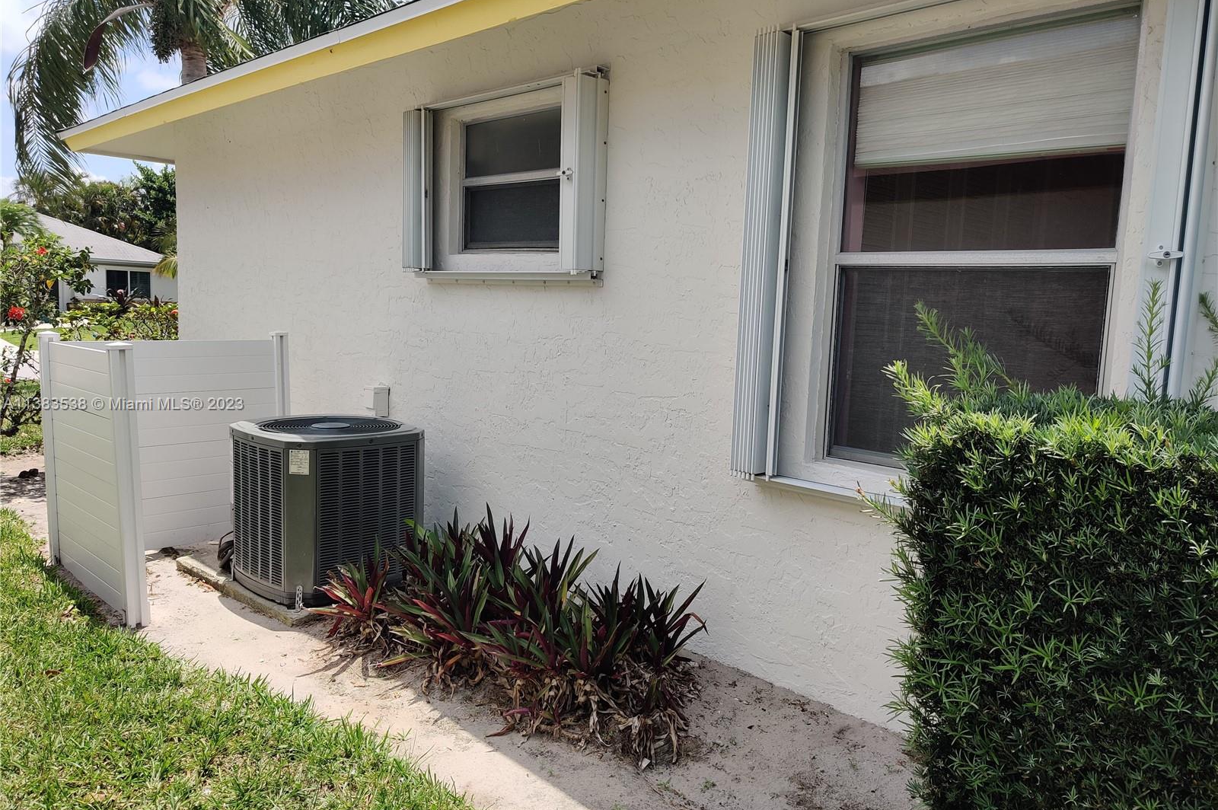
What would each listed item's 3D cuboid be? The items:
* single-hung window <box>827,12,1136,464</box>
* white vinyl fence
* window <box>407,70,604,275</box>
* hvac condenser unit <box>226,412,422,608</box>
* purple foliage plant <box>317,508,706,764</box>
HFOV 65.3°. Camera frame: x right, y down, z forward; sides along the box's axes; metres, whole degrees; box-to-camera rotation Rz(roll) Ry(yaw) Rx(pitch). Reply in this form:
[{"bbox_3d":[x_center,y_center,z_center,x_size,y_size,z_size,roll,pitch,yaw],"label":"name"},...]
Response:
[{"bbox_3d":[1.147,-0.470,3.088,0.078,1.448,0.948,-5,10,-43],"label":"single-hung window"},{"bbox_3d":[-1.969,0.256,4.776,1.263,1.185,1.243,-5,10,-43],"label":"white vinyl fence"},{"bbox_3d":[-0.546,-1.063,4.634,0.202,0.861,1.387,-5,10,-43],"label":"window"},{"bbox_3d":[-1.359,0.467,4.613,0.728,0.722,0.728,-5,10,-43],"label":"hvac condenser unit"},{"bbox_3d":[-0.348,0.780,3.661,0.780,0.520,1.647,-5,10,-43],"label":"purple foliage plant"}]

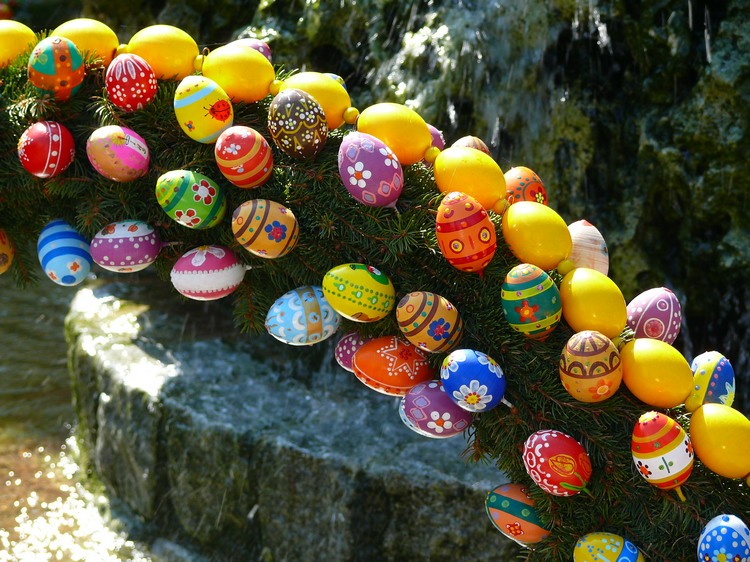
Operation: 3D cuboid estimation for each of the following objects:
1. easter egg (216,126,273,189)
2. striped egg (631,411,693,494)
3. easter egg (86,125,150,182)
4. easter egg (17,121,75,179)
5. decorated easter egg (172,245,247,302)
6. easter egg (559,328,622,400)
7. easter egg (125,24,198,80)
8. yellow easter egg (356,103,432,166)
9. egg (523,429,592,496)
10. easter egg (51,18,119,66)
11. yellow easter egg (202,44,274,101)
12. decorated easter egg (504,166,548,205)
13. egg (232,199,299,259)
[{"bbox_3d":[-0.101,-0.096,2.520,0.044,0.056,0.044,-25,38,0],"label":"easter egg"},{"bbox_3d":[0.210,0.124,2.380,0.044,0.060,0.044,-18,24,0],"label":"striped egg"},{"bbox_3d":[-0.200,-0.099,2.530,0.055,0.042,0.042,28,0,-40],"label":"easter egg"},{"bbox_3d":[-0.258,-0.103,2.550,0.044,0.044,0.059,0,-21,8],"label":"easter egg"},{"bbox_3d":[-0.131,-0.006,2.540,0.059,0.043,0.043,-8,0,-15],"label":"decorated easter egg"},{"bbox_3d":[0.152,0.060,2.280,0.043,0.054,0.043,-2,30,0],"label":"easter egg"},{"bbox_3d":[-0.171,-0.184,2.610,0.061,0.045,0.045,11,0,20],"label":"easter egg"},{"bbox_3d":[0.015,-0.112,2.470,0.060,0.045,0.045,22,0,20],"label":"yellow easter egg"},{"bbox_3d":[0.129,0.129,2.290,0.054,0.042,0.042,38,0,-22],"label":"egg"},{"bbox_3d":[-0.236,-0.192,2.650,0.059,0.044,0.044,10,0,18],"label":"easter egg"},{"bbox_3d":[-0.106,-0.162,2.540,0.060,0.044,0.044,15,0,26],"label":"yellow easter egg"},{"bbox_3d":[0.121,-0.066,2.610,0.039,0.051,0.039,-18,14,0],"label":"decorated easter egg"},{"bbox_3d":[-0.083,-0.040,2.470,0.057,0.044,0.044,28,0,-41],"label":"egg"}]

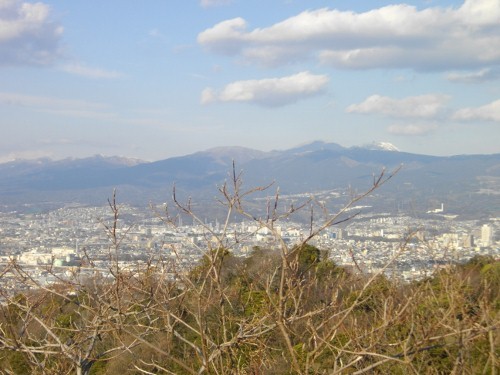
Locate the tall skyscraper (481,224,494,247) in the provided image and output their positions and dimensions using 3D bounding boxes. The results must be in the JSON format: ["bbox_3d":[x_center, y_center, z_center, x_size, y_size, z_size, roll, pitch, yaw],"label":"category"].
[{"bbox_3d":[939.579,191.081,4400.000,32.000,87.000,30.000,-1,-1,33],"label":"tall skyscraper"}]

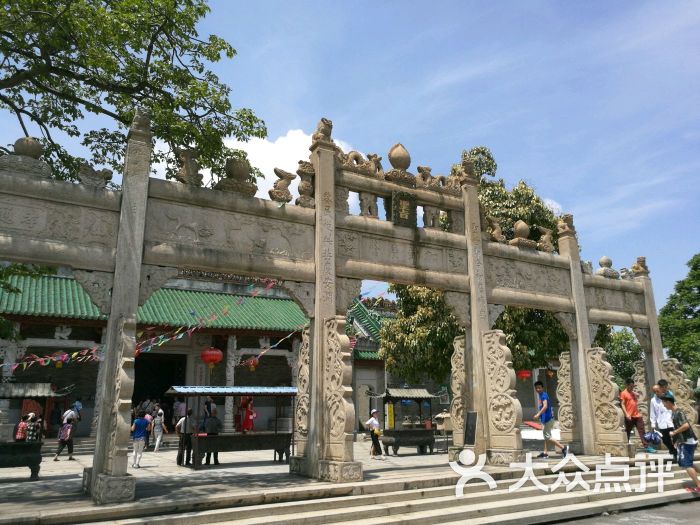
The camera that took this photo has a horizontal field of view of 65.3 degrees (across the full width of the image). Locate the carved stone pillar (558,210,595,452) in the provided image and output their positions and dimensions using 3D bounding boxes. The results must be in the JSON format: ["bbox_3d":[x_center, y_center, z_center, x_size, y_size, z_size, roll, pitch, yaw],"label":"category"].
[{"bbox_3d":[5.656,1.602,13.659,0.420,6.050,0.440,8,-18,-29],"label":"carved stone pillar"}]

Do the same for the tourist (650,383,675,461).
[{"bbox_3d":[6.757,3.465,11.750,0.480,1.630,0.420,14,-22,-43],"label":"tourist"}]

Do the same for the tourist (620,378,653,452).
[{"bbox_3d":[6.781,3.621,12.922,0.600,1.710,0.500,-7,-15,29],"label":"tourist"}]

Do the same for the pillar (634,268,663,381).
[{"bbox_3d":[8.707,2.688,15.695,0.340,5.050,0.340,8,-17,-30],"label":"pillar"}]

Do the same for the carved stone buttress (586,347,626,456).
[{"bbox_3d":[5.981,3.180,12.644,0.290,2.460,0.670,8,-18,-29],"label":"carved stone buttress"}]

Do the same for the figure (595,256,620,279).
[{"bbox_3d":[6.475,0.134,13.756,0.680,0.540,0.420,8,-15,-29],"label":"figure"}]

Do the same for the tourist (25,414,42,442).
[{"bbox_3d":[-10.675,5.936,18.603,0.460,1.560,0.320,5,-16,-19],"label":"tourist"}]

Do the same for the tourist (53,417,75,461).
[{"bbox_3d":[-9.489,5.854,18.148,0.550,1.350,0.500,4,-14,-17],"label":"tourist"}]

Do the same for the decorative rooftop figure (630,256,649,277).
[{"bbox_3d":[7.695,0.133,14.488,0.450,0.520,0.420,8,-15,-29],"label":"decorative rooftop figure"}]

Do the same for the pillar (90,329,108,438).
[{"bbox_3d":[-10.243,4.923,22.645,0.480,4.430,0.480,8,-15,-29],"label":"pillar"}]

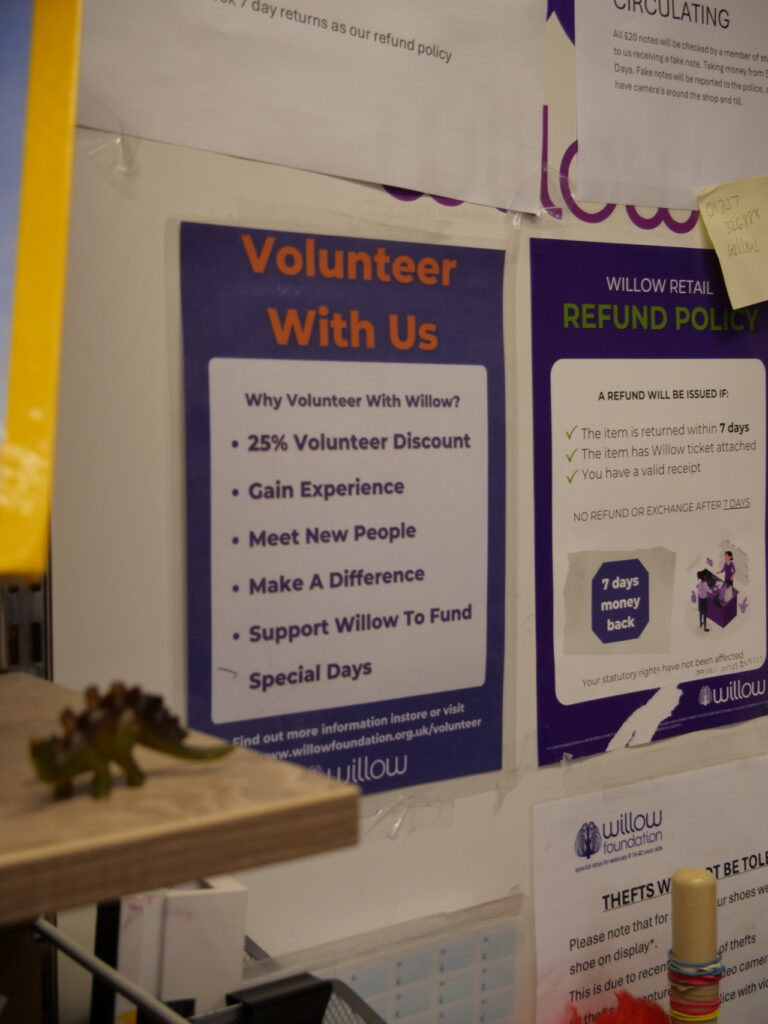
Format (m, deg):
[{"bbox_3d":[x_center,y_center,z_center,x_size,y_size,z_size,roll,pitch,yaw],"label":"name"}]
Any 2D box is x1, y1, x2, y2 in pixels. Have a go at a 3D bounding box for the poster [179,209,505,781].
[{"bbox_3d":[-0.014,0.004,0.786,0.210,0.297,0.004,-3,4,-37],"label":"poster"}]

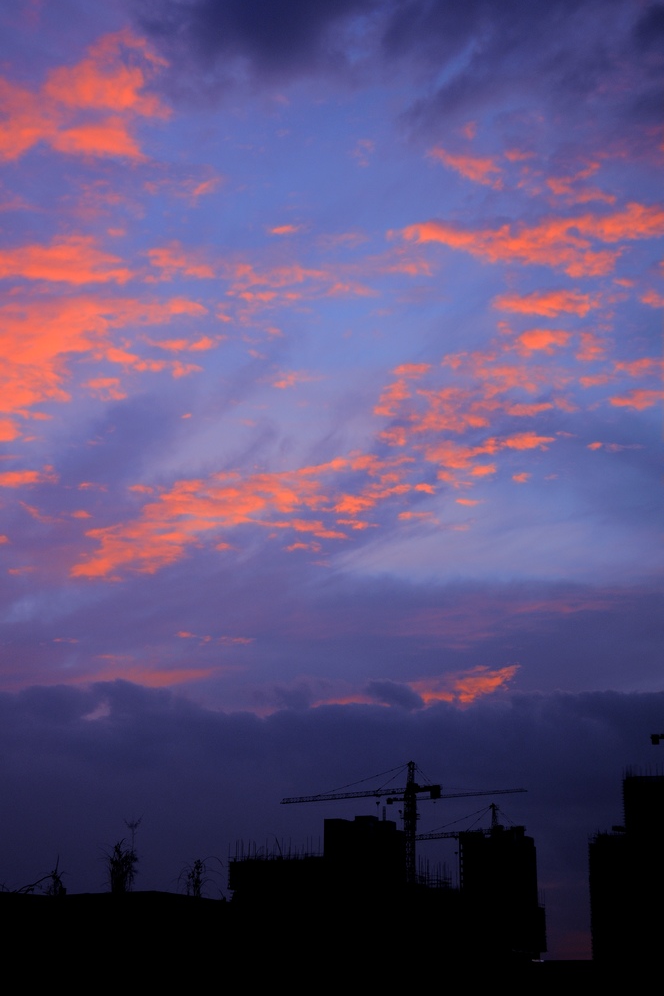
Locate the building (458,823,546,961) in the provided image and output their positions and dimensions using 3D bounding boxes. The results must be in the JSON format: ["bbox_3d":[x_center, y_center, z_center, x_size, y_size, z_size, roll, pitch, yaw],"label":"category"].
[{"bbox_3d":[40.521,94.182,435.000,19.655,32.134,18.000,-2,-15,6],"label":"building"}]

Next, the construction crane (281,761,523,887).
[{"bbox_3d":[16.091,78.256,430.000,59.732,29.677,5.000,-7,-16,24],"label":"construction crane"}]

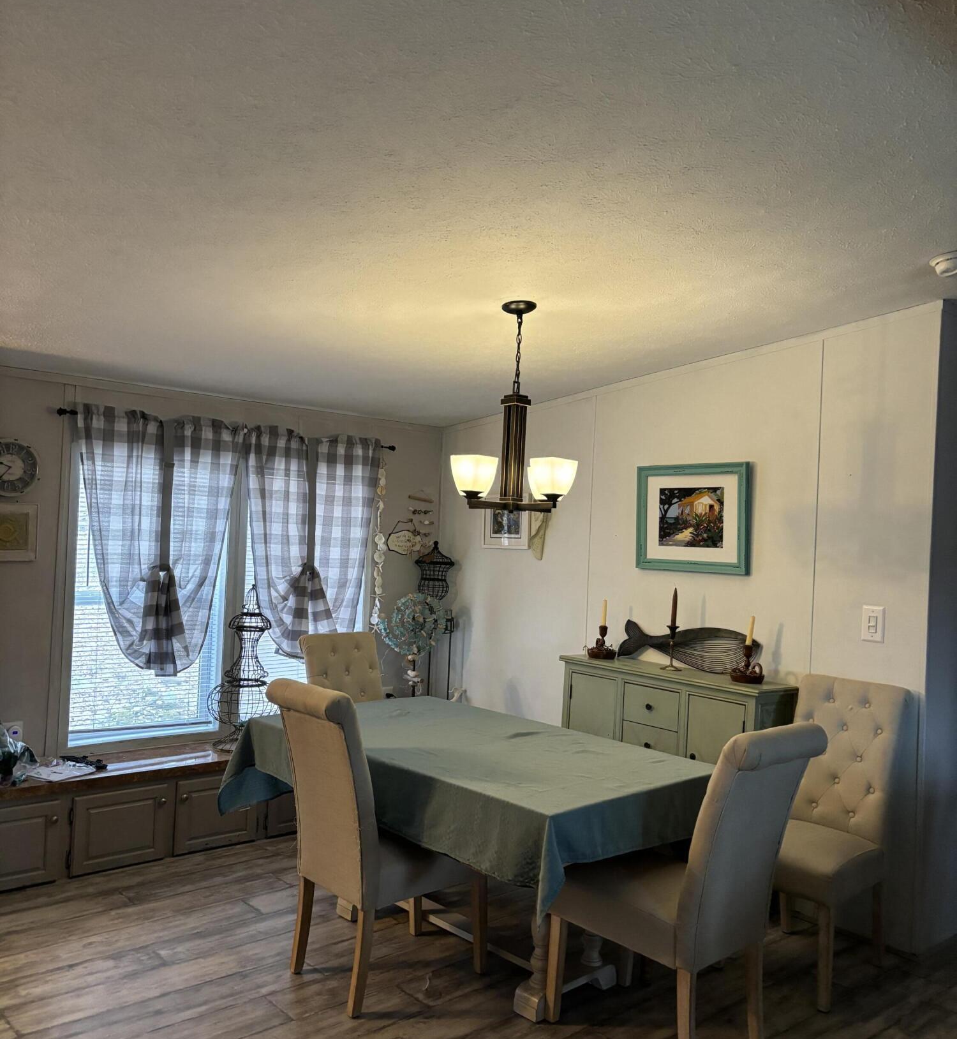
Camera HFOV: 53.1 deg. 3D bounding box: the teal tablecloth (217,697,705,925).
[{"bbox_3d":[-0.055,0.955,3.386,0.980,0.355,1.610,4,-1,-44],"label":"teal tablecloth"}]

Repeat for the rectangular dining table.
[{"bbox_3d":[-0.026,1.182,3.489,0.987,0.748,1.625,3,-1,-43],"label":"rectangular dining table"}]

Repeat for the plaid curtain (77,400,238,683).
[{"bbox_3d":[-1.511,0.117,4.515,0.800,1.240,0.100,3,-1,-40],"label":"plaid curtain"}]

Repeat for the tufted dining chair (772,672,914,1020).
[{"bbox_3d":[1.228,1.105,3.484,0.670,1.008,0.461,3,-1,-45],"label":"tufted dining chair"}]

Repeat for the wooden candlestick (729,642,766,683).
[{"bbox_3d":[1.139,0.607,4.042,0.141,0.155,0.147,3,-1,-42],"label":"wooden candlestick"}]

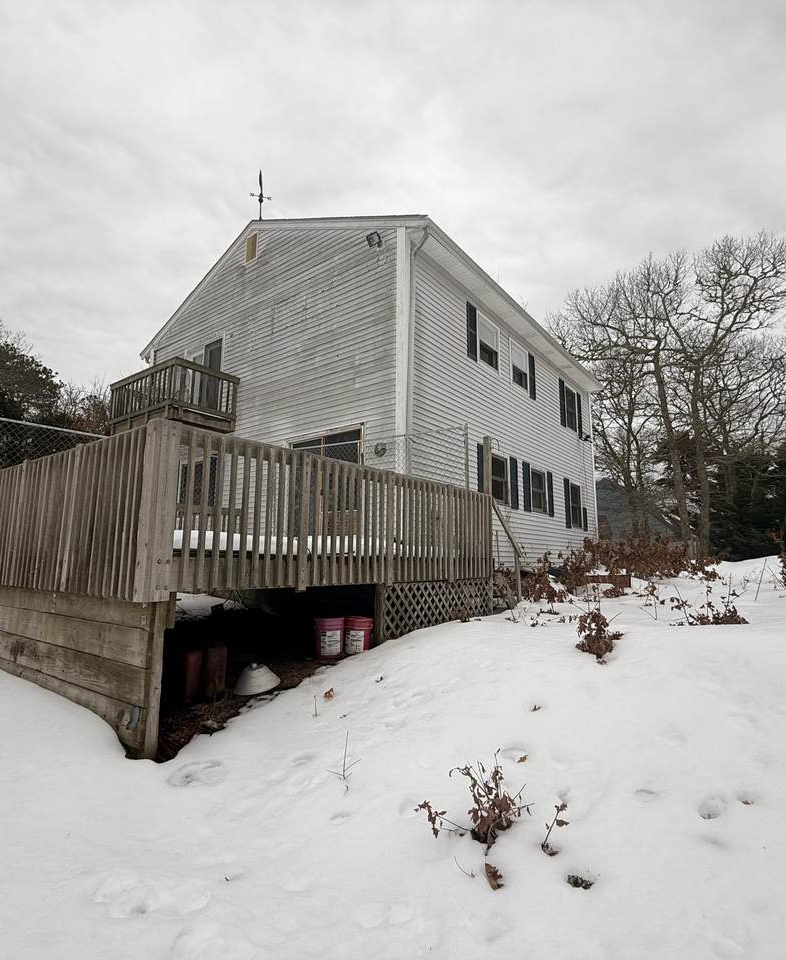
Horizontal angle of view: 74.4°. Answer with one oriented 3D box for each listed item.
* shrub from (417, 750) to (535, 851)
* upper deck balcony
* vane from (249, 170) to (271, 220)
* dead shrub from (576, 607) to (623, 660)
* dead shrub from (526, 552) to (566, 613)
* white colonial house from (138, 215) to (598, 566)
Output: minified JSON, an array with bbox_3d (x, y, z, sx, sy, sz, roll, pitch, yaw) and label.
[{"bbox_3d":[0.362,1.423,2.270,0.470,0.350,0.370,-1,-10,8],"label":"shrub"},{"bbox_3d":[-4.671,-1.489,10.886,2.750,1.220,1.430,-7,-12,37],"label":"upper deck balcony"},{"bbox_3d":[-2.899,-6.248,11.365,0.430,1.200,0.500,3,-10,-16],"label":"vane"},{"bbox_3d":[1.846,1.388,4.650,0.410,0.440,0.400,-3,-10,21],"label":"dead shrub"},{"bbox_3d":[2.283,1.480,7.700,0.560,0.850,0.520,-3,-10,16],"label":"dead shrub"},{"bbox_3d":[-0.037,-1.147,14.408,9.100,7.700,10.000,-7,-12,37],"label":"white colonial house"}]

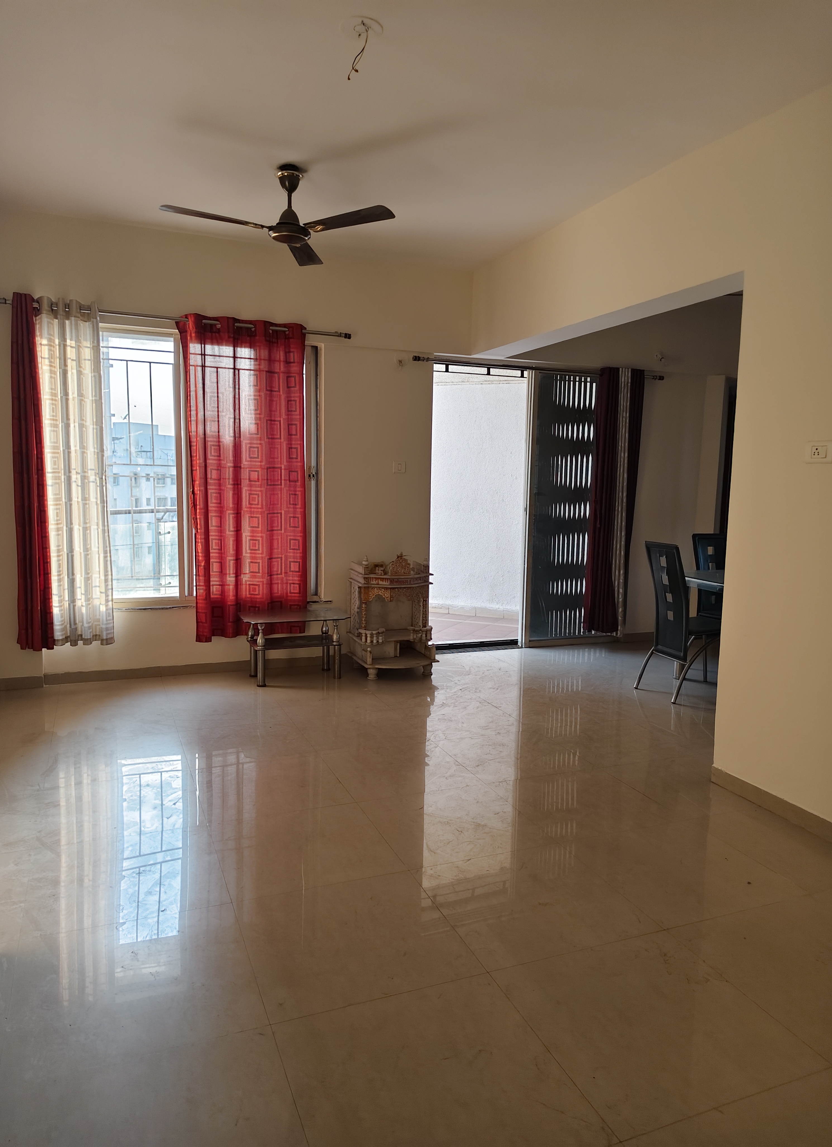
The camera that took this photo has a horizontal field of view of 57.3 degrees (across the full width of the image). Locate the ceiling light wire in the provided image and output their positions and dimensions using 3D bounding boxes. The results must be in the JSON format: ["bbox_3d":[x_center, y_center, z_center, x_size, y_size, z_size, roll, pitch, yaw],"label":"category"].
[{"bbox_3d":[-0.187,-1.751,2.566,0.070,0.170,0.070,-2,8,-22],"label":"ceiling light wire"}]

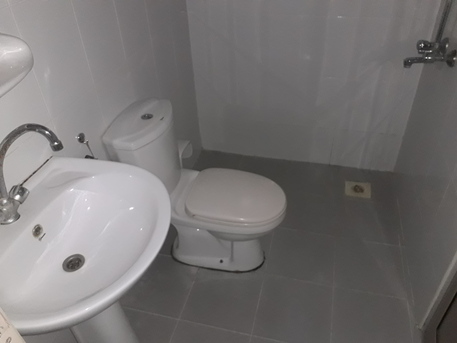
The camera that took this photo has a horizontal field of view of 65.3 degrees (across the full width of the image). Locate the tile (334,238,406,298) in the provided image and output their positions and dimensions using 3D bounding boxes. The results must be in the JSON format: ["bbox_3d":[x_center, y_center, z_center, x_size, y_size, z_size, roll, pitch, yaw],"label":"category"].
[{"bbox_3d":[0.687,0.467,1.752,0.322,0.012,0.322,7,37,14],"label":"tile"}]

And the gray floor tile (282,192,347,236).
[{"bbox_3d":[0.467,0.246,2.075,0.322,0.012,0.322,7,37,14],"label":"gray floor tile"}]

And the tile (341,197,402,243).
[{"bbox_3d":[0.778,0.282,1.999,0.322,0.012,0.322,7,37,14],"label":"tile"}]

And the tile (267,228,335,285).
[{"bbox_3d":[0.376,0.430,1.827,0.322,0.012,0.322,7,37,14],"label":"tile"}]

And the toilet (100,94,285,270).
[{"bbox_3d":[-0.086,0.102,1.681,0.731,0.734,0.409,7,37,14],"label":"toilet"}]

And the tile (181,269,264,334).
[{"bbox_3d":[-0.017,0.580,1.653,0.322,0.012,0.322,7,37,14],"label":"tile"}]

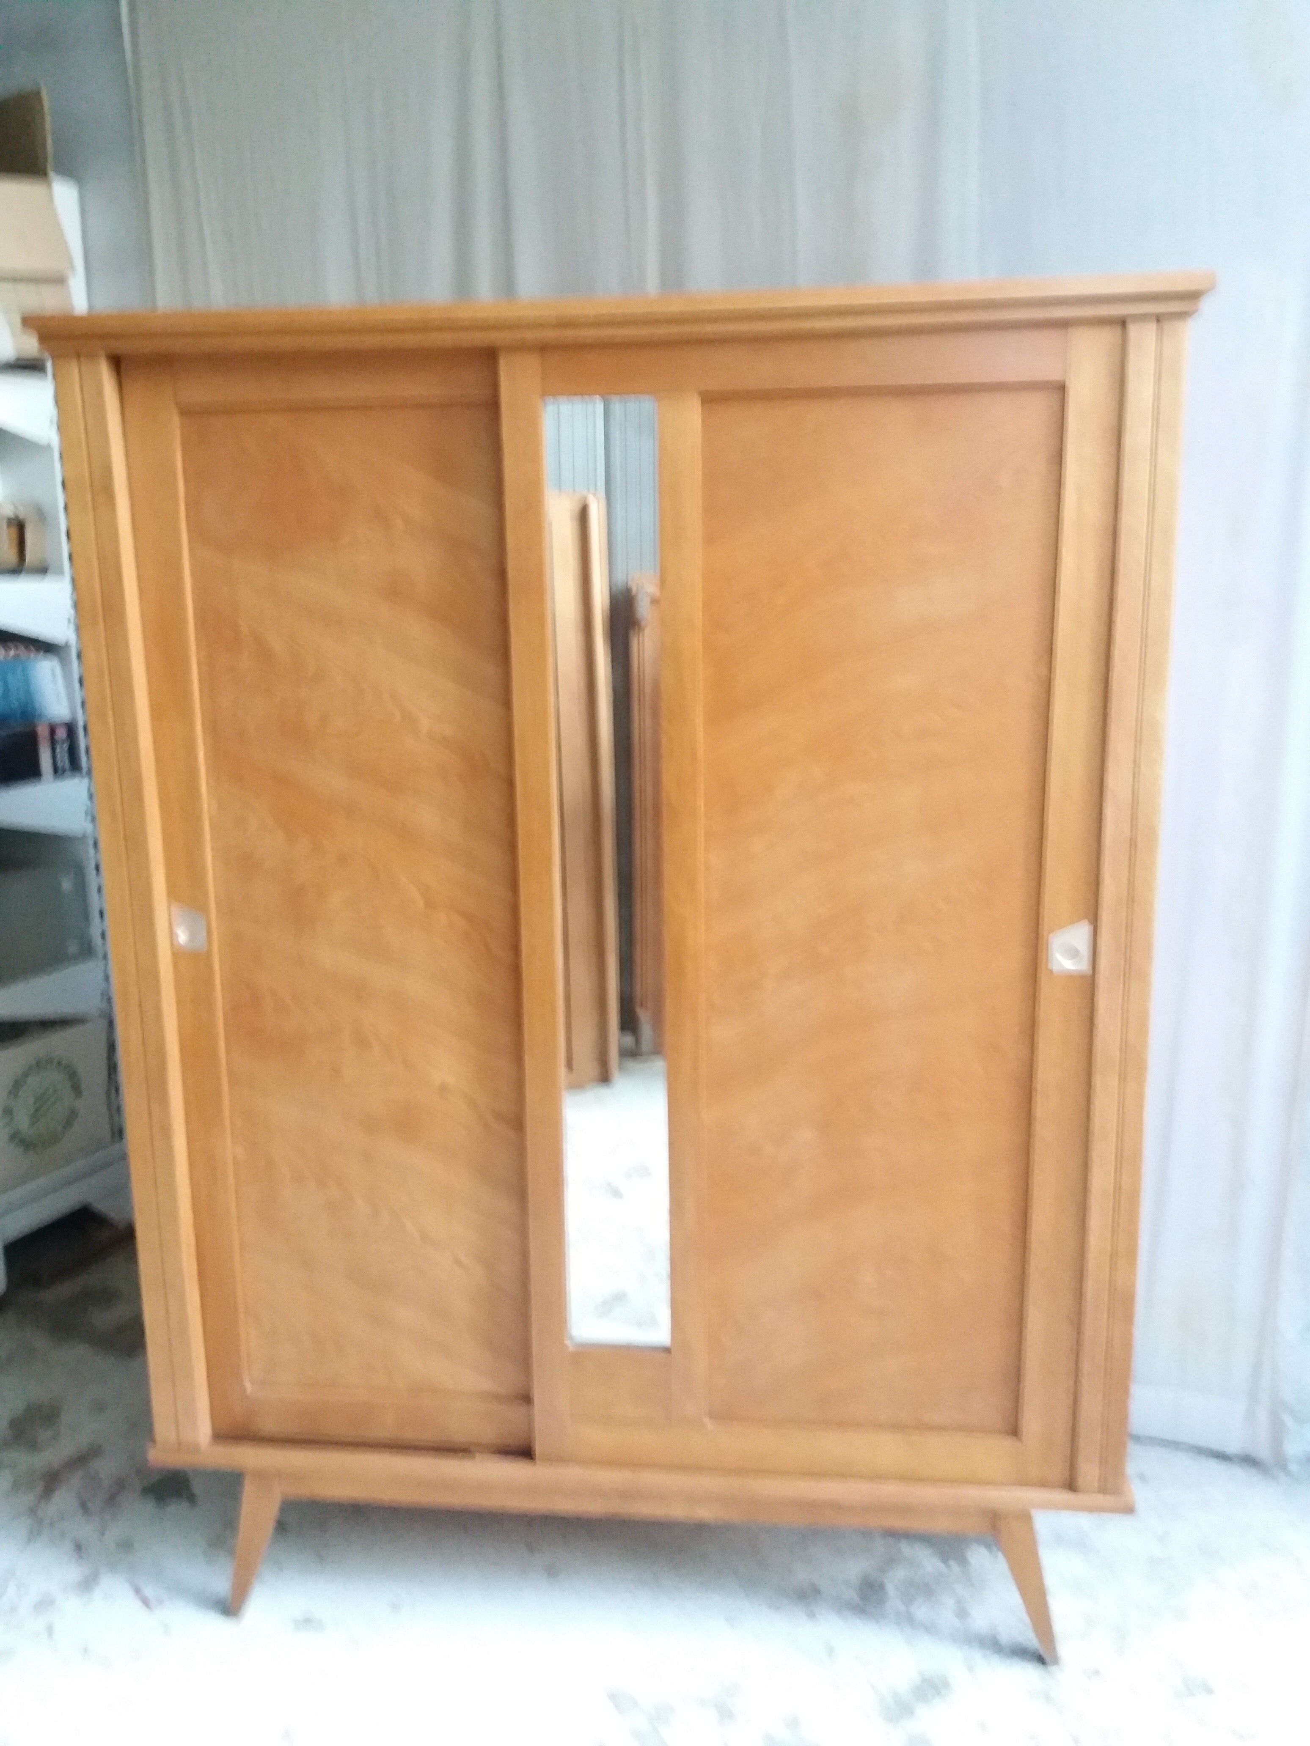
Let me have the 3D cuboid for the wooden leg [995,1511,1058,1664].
[{"bbox_3d":[0.506,0.955,1.933,0.089,0.241,0.055,0,11,6],"label":"wooden leg"}]

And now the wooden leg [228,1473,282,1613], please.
[{"bbox_3d":[-0.572,0.951,2.046,0.089,0.241,0.055,0,11,6],"label":"wooden leg"}]

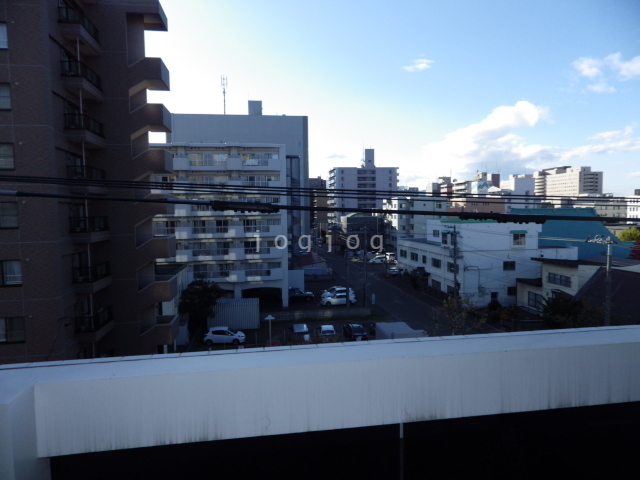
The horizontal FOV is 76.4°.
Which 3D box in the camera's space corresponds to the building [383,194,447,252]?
[{"bbox_3d":[25.755,-3.821,112.895,14.143,15.609,13.000,-1,4,-8],"label":"building"}]

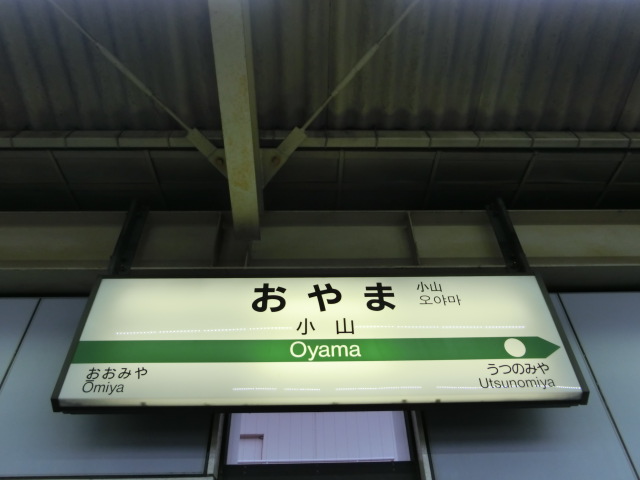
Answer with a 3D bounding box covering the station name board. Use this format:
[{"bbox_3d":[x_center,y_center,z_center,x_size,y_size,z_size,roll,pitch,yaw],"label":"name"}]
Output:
[{"bbox_3d":[0.008,0.425,2.008,2.050,0.643,0.150,0,-41,-1],"label":"station name board"}]

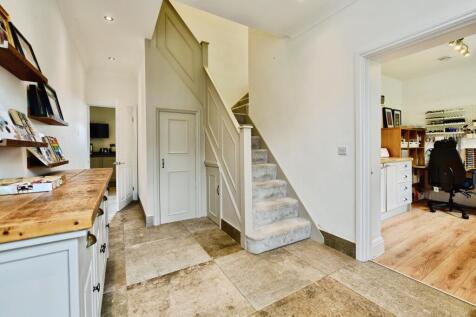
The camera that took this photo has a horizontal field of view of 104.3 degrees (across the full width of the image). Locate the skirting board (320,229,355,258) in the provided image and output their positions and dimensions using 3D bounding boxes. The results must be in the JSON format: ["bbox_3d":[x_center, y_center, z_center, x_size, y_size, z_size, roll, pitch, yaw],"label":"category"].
[{"bbox_3d":[1.134,0.973,2.119,0.020,0.155,0.415,-1,3,-32],"label":"skirting board"}]

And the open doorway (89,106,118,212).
[{"bbox_3d":[-2.560,-0.035,3.862,0.800,2.000,0.130,-1,3,-32],"label":"open doorway"}]

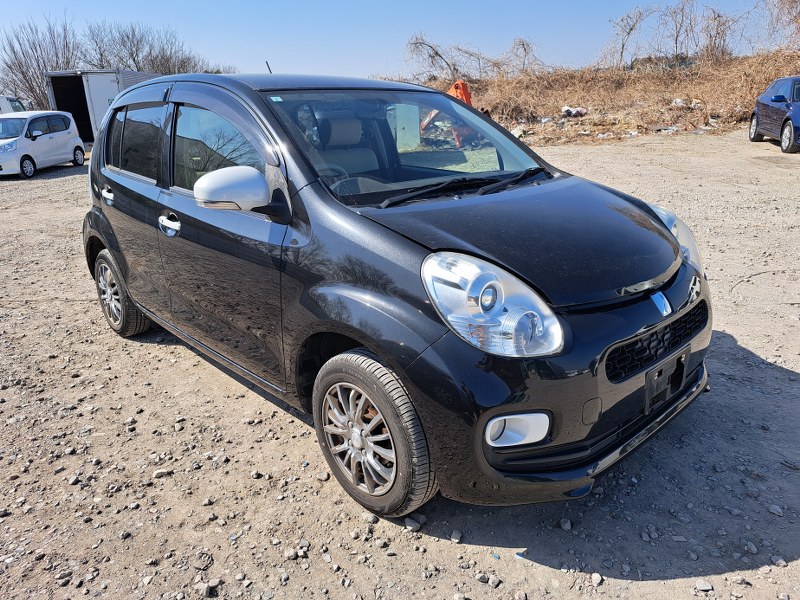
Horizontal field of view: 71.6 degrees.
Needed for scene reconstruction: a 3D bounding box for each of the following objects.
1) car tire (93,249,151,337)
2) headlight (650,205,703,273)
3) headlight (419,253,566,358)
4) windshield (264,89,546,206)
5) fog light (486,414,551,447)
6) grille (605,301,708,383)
[{"bbox_3d":[-1.772,-0.046,3.547,0.168,0.566,0.566,-17,23,-41],"label":"car tire"},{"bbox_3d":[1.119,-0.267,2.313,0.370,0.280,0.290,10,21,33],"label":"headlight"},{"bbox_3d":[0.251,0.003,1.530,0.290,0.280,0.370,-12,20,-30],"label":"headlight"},{"bbox_3d":[0.072,-0.699,2.405,1.270,0.120,0.910,-17,56,-41],"label":"windshield"},{"bbox_3d":[0.321,0.355,1.505,0.200,0.105,0.080,-6,18,-13],"label":"fog light"},{"bbox_3d":[0.870,0.125,1.804,0.750,0.145,0.090,-17,23,-41],"label":"grille"}]

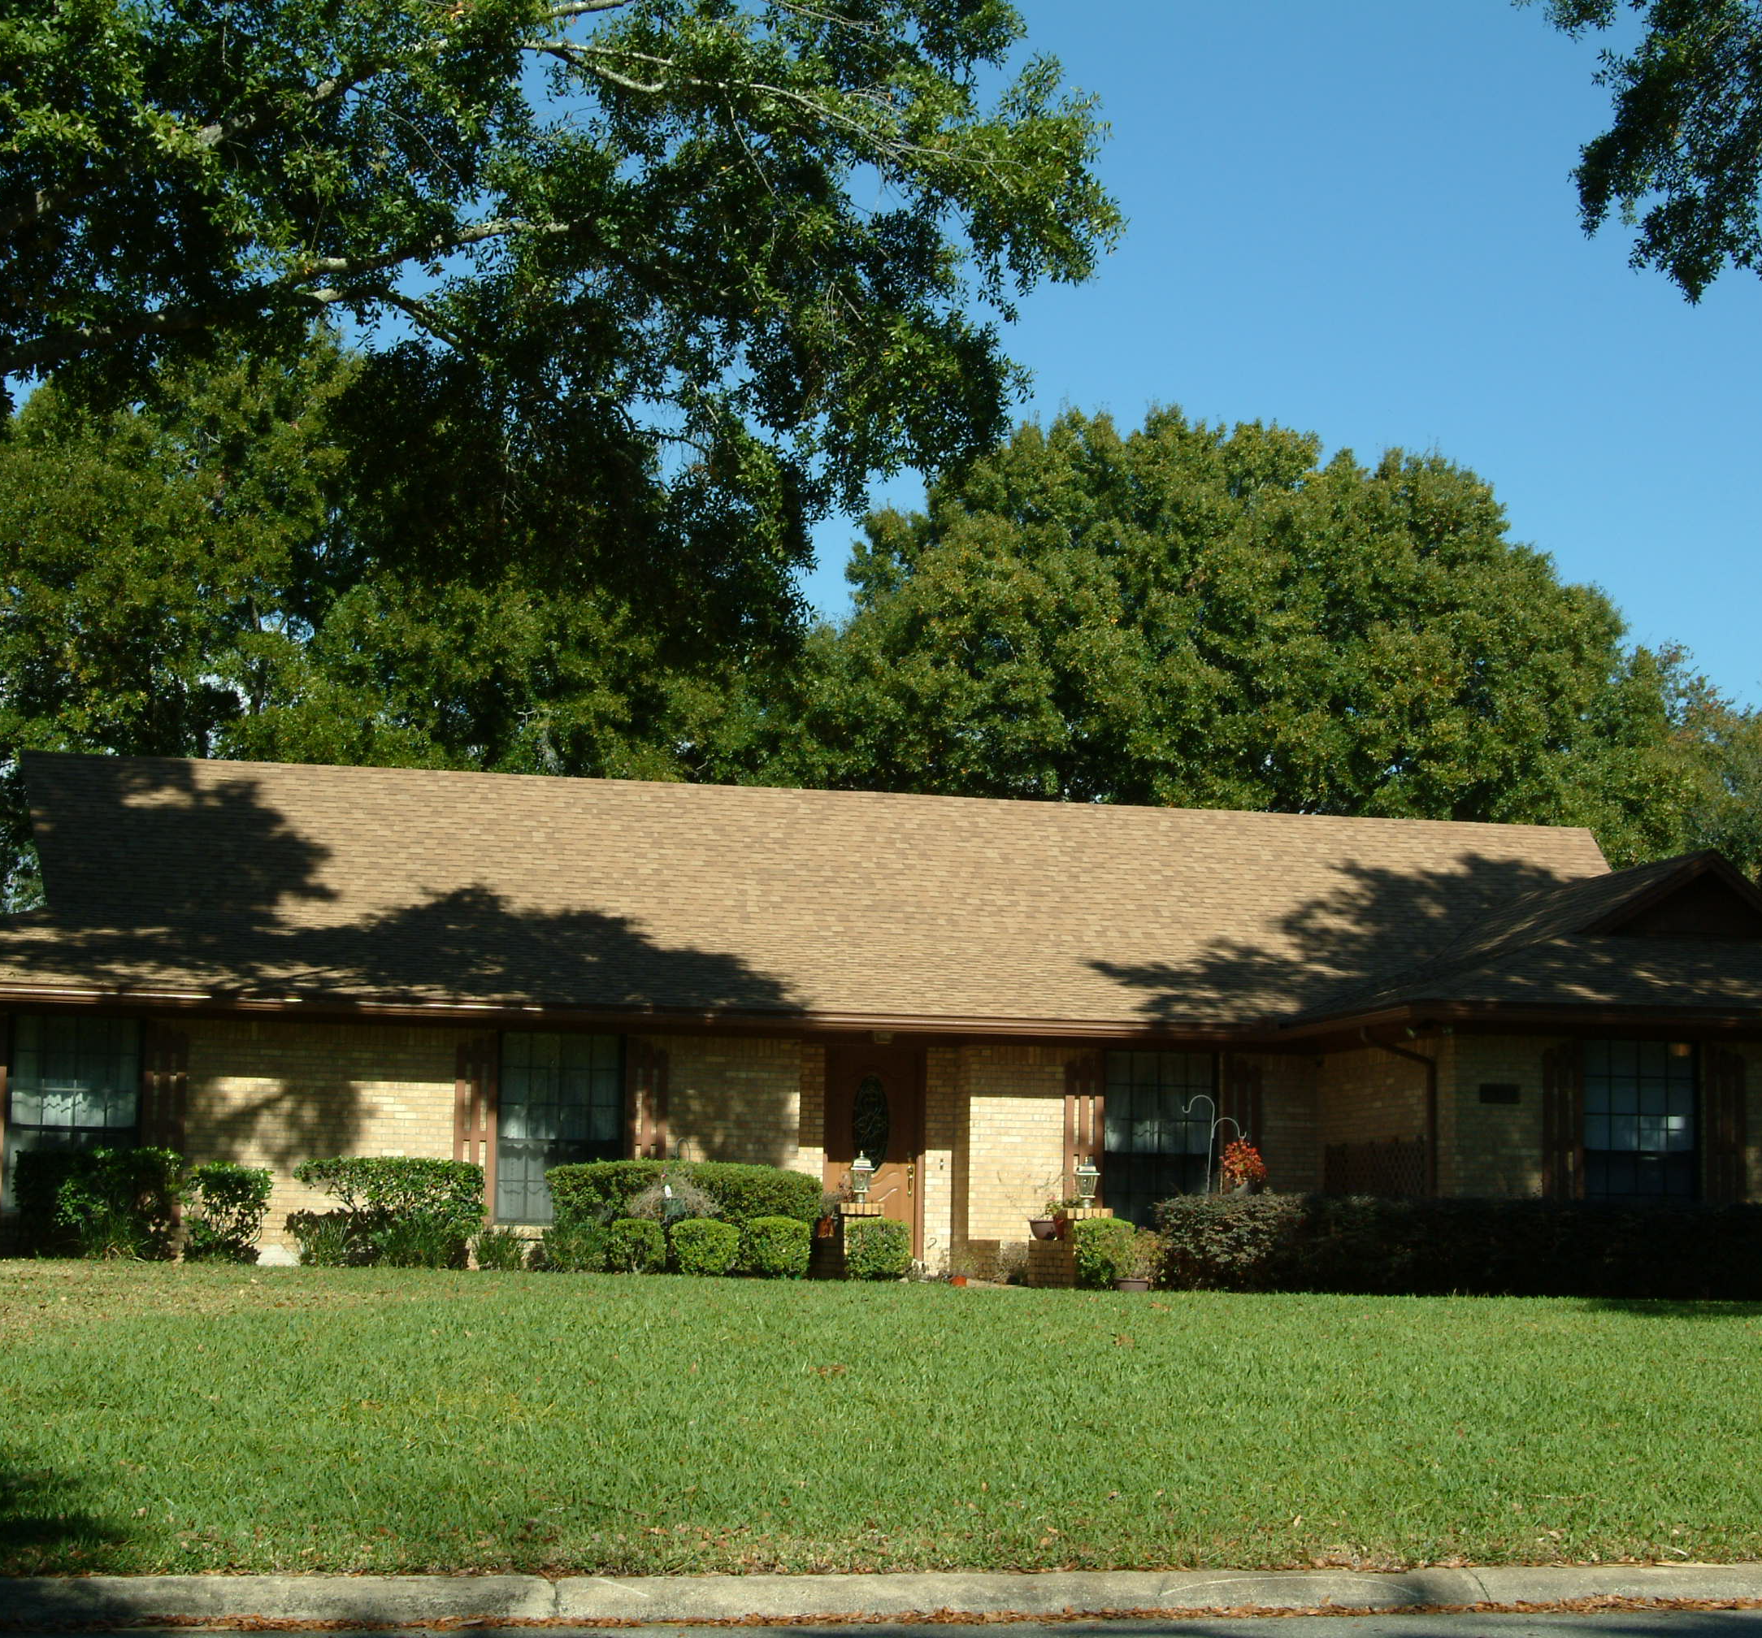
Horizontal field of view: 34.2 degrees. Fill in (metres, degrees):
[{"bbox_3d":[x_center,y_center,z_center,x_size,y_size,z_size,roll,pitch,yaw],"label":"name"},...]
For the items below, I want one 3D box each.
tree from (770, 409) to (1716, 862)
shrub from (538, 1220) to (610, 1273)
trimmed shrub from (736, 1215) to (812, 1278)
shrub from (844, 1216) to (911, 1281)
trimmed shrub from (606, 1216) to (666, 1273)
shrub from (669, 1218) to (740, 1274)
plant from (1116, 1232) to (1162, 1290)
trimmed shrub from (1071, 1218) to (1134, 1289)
[{"bbox_3d":[5.809,0.250,45.972,15.331,14.006,14.565,3,-9,-11],"label":"tree"},{"bbox_3d":[-2.666,3.697,24.799,0.631,0.444,0.631,3,-9,-11],"label":"shrub"},{"bbox_3d":[-0.915,3.704,24.849,0.636,0.544,0.636,3,-9,-11],"label":"trimmed shrub"},{"bbox_3d":[-0.033,3.725,24.821,0.570,0.560,0.570,1,-8,0],"label":"shrub"},{"bbox_3d":[-2.118,3.675,24.708,0.503,0.492,0.503,3,-9,-11],"label":"trimmed shrub"},{"bbox_3d":[-1.513,3.693,24.830,0.603,0.494,0.603,3,-9,-11],"label":"shrub"},{"bbox_3d":[2.262,3.863,25.016,0.410,0.514,0.410,1,-8,0],"label":"plant"},{"bbox_3d":[1.959,3.818,25.218,0.546,0.636,0.546,1,-8,0],"label":"trimmed shrub"}]

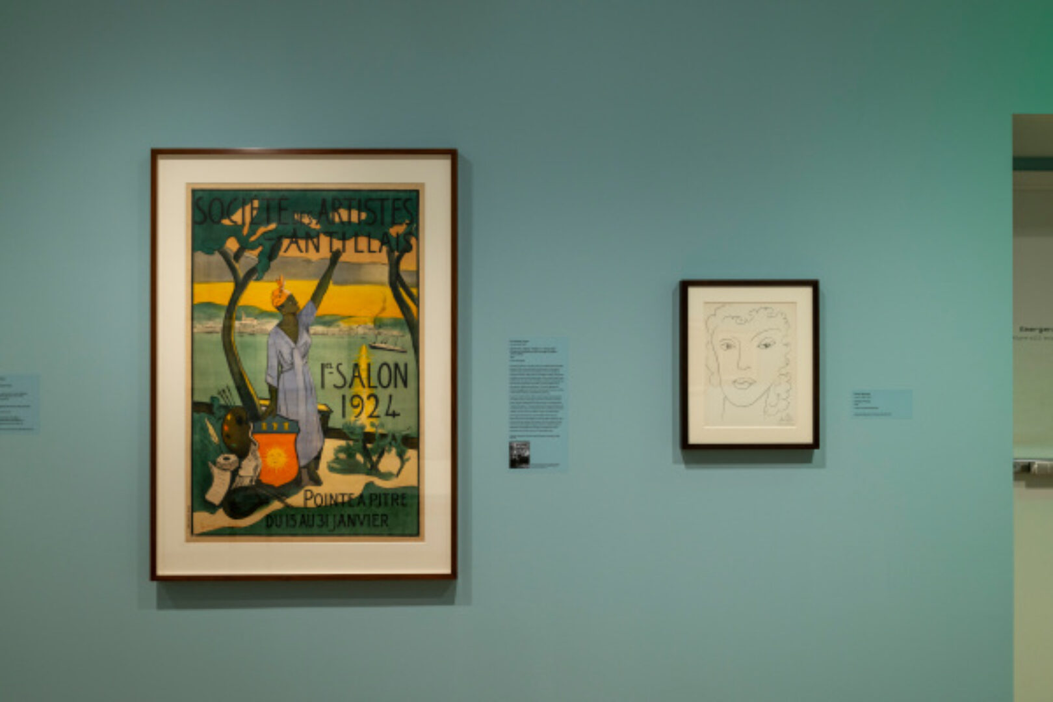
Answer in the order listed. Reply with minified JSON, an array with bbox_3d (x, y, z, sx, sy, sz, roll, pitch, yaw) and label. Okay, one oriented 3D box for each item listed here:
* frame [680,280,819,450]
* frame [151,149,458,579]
[{"bbox_3d":[0.692,0.042,3.267,0.425,0.523,0.034,0,0,0],"label":"frame"},{"bbox_3d":[-0.681,0.042,3.246,0.937,1.320,0.041,0,0,0],"label":"frame"}]

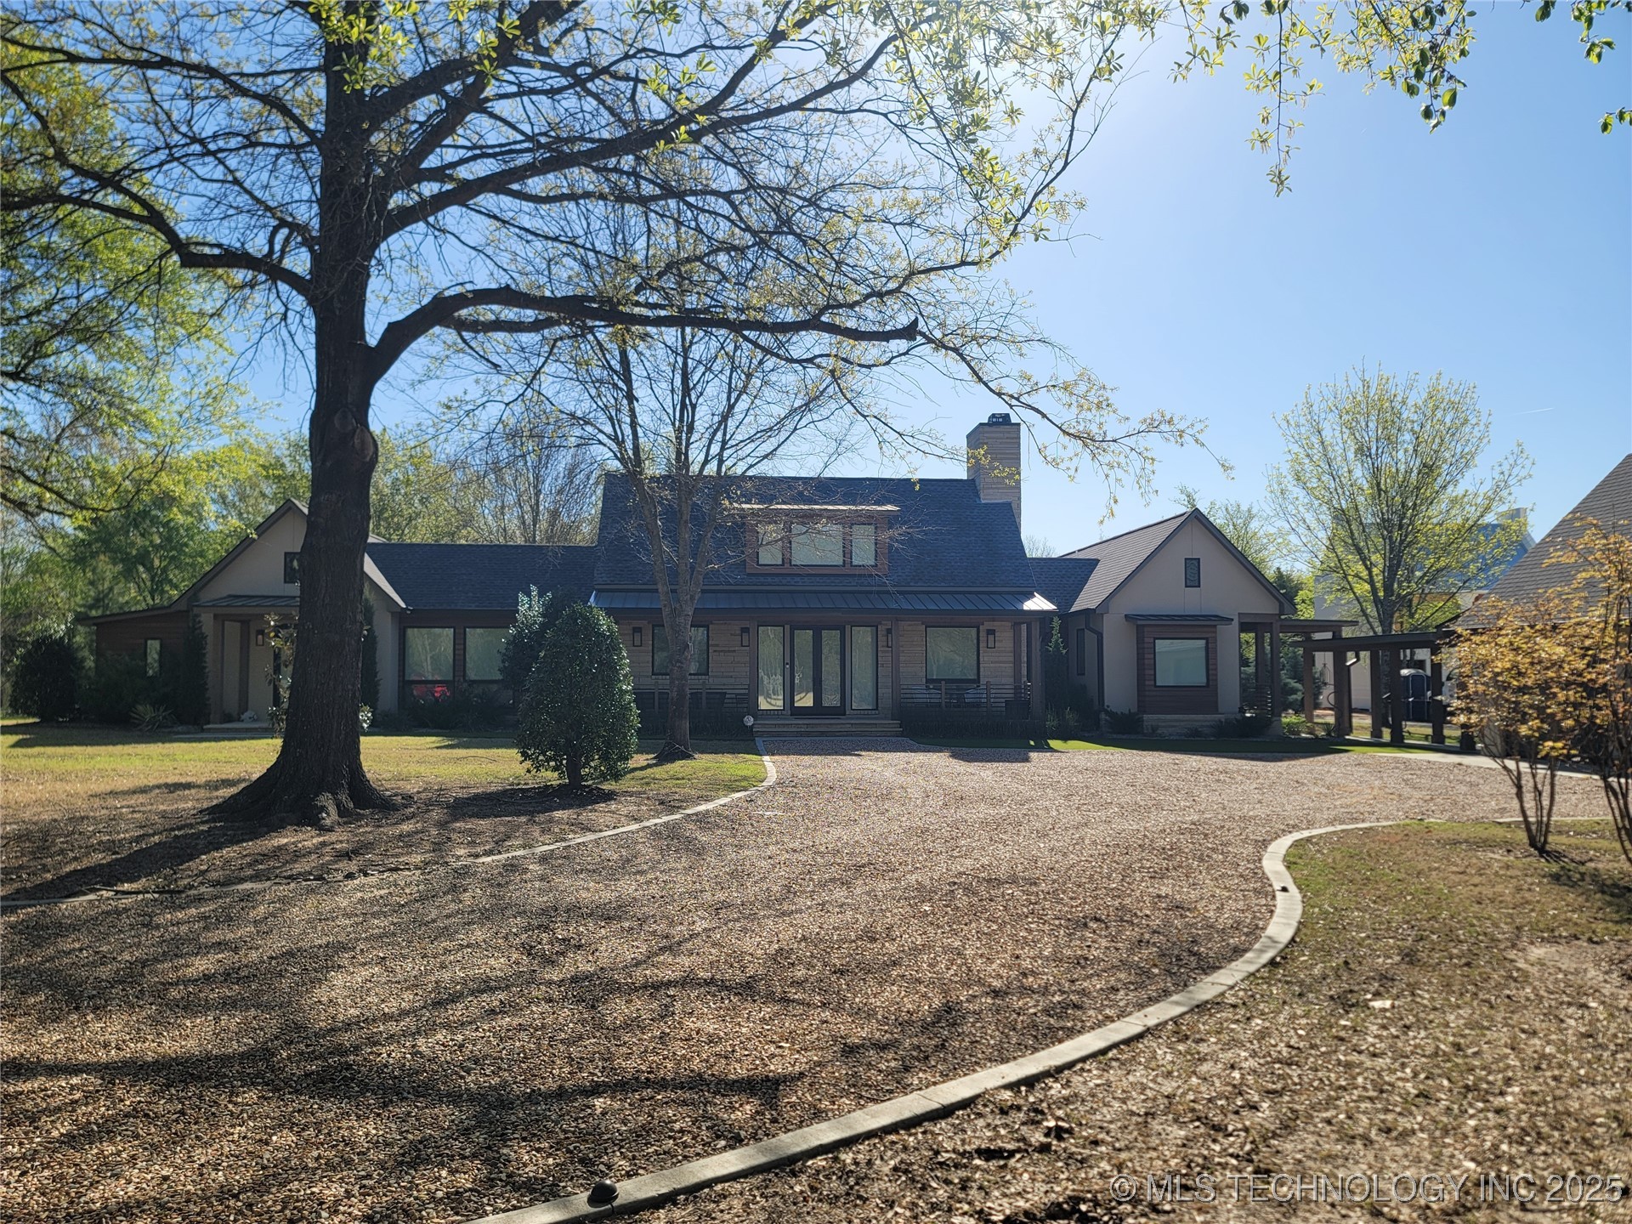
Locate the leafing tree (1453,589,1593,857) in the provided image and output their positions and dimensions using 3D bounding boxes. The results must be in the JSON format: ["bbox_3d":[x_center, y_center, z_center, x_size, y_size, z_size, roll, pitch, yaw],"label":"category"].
[{"bbox_3d":[5.968,0.919,9.962,1.070,2.210,1.120,-2,-4,31],"label":"leafing tree"}]

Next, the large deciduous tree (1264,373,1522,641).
[{"bbox_3d":[20.192,-2.353,41.206,8.060,12.650,7.650,-2,-4,26],"label":"large deciduous tree"}]

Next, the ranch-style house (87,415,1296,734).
[{"bbox_3d":[-2.959,-1.263,34.716,29.250,9.350,13.600,0,-3,-6],"label":"ranch-style house"}]

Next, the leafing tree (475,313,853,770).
[{"bbox_3d":[-2.711,-1.575,23.059,7.180,8.640,6.820,0,-3,-7],"label":"leafing tree"}]

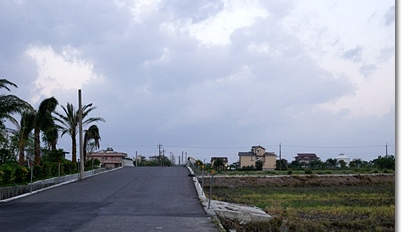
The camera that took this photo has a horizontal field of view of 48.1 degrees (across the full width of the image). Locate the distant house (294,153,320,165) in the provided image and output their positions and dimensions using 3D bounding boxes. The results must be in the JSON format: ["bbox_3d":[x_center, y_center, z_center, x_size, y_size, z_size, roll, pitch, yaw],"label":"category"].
[{"bbox_3d":[55.270,23.660,236.820,14.150,7.950,12.000,0,-6,0],"label":"distant house"}]

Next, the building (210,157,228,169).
[{"bbox_3d":[8.530,21.980,207.840,7.730,5.750,8.000,0,-6,0],"label":"building"}]

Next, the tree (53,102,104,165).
[{"bbox_3d":[-8.930,1.590,33.020,3.800,5.200,3.800,0,-6,0],"label":"tree"}]

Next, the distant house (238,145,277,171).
[{"bbox_3d":[22.120,16.790,177.220,14.490,9.380,12.000,0,-6,0],"label":"distant house"}]

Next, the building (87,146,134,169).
[{"bbox_3d":[-34.240,16.070,168.740,16.260,7.880,13.000,0,-6,0],"label":"building"}]

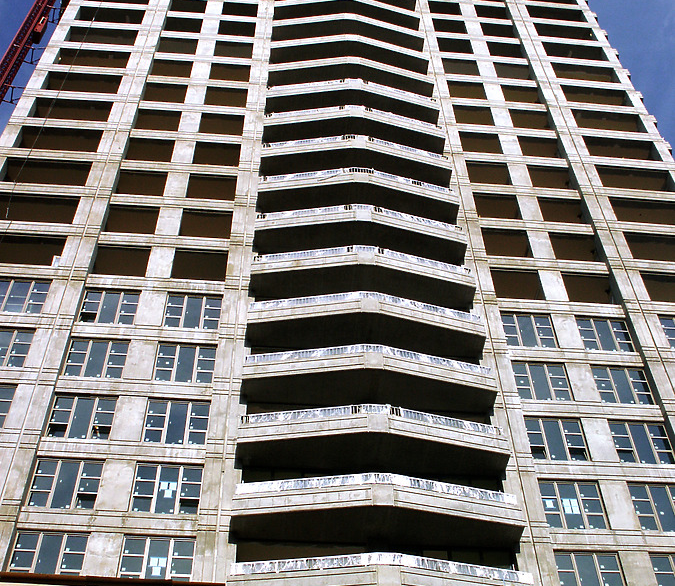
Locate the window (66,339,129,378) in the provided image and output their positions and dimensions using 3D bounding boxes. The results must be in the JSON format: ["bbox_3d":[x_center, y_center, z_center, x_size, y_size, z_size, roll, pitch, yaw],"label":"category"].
[{"bbox_3d":[-9.238,2.542,35.094,2.267,1.981,0.150,3,-49,-4],"label":"window"}]

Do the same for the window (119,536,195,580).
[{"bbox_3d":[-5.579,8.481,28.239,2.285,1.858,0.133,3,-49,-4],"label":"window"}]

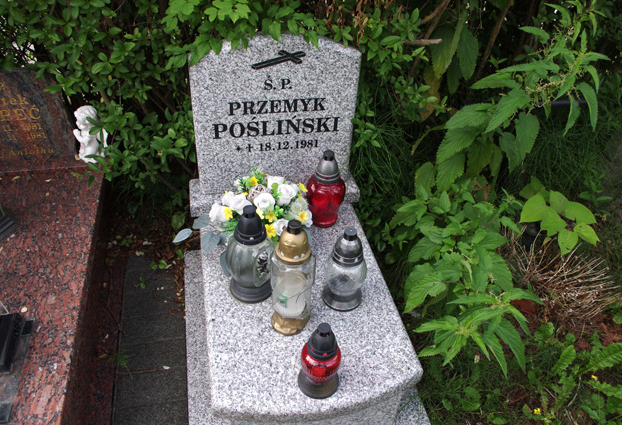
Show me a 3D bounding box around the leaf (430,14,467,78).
[{"bbox_3d":[0.417,-0.523,1.502,0.092,0.217,0.030,17,41,8],"label":"leaf"}]

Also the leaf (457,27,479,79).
[{"bbox_3d":[0.501,-0.506,1.521,0.063,0.179,0.025,2,37,23],"label":"leaf"}]

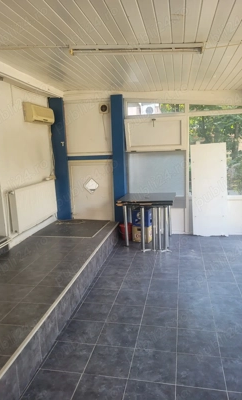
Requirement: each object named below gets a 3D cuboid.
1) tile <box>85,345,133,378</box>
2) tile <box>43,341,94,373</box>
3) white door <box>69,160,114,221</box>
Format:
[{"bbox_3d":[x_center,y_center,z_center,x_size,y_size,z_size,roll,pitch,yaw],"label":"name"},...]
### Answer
[{"bbox_3d":[-0.080,1.245,2.316,0.330,0.015,0.330,0,10,12],"label":"tile"},{"bbox_3d":[-0.406,1.246,2.383,0.330,0.015,0.330,0,10,12],"label":"tile"},{"bbox_3d":[-0.543,-0.167,5.688,0.853,1.122,0.060,0,10,12],"label":"white door"}]

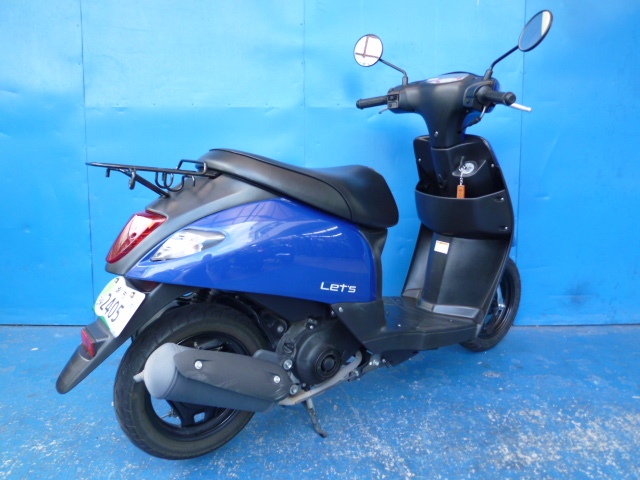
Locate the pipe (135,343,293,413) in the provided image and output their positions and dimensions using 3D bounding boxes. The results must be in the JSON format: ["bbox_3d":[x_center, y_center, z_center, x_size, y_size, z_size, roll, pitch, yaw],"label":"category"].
[{"bbox_3d":[-0.223,0.327,1.091,0.410,0.130,0.135,23,-3,-37],"label":"pipe"}]

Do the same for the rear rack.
[{"bbox_3d":[-0.353,-0.134,1.055,0.280,0.095,0.185,-7,15,-34],"label":"rear rack"}]

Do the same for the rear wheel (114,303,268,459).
[{"bbox_3d":[-0.304,0.355,1.209,0.398,0.398,0.085,-7,15,-34],"label":"rear wheel"}]

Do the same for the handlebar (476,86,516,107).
[{"bbox_3d":[0.470,-0.377,1.278,0.038,0.038,0.135,-3,13,-21],"label":"handlebar"}]

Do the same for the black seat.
[{"bbox_3d":[-0.045,-0.132,1.278,0.620,0.215,0.250,-7,15,-34],"label":"black seat"}]

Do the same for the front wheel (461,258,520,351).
[{"bbox_3d":[0.643,0.240,1.863,0.398,0.398,0.082,-7,15,-34],"label":"front wheel"}]

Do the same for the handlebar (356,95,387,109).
[{"bbox_3d":[0.183,-0.477,1.675,0.130,0.036,0.036,12,16,39],"label":"handlebar"}]

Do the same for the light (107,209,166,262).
[{"bbox_3d":[-0.405,-0.008,1.048,0.130,0.110,0.125,-7,15,-34],"label":"light"}]

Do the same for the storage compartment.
[{"bbox_3d":[0.431,-0.097,1.629,0.135,0.175,0.420,-7,15,-34],"label":"storage compartment"}]

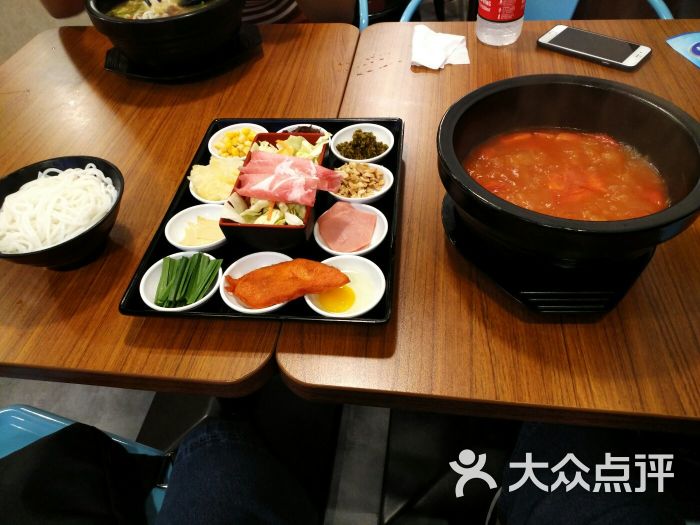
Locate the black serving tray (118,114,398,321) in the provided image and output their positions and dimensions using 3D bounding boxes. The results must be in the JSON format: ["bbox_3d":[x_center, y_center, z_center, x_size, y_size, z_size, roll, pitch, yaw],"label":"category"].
[{"bbox_3d":[-0.072,-0.060,0.606,0.249,0.024,0.324,1,47,7],"label":"black serving tray"}]

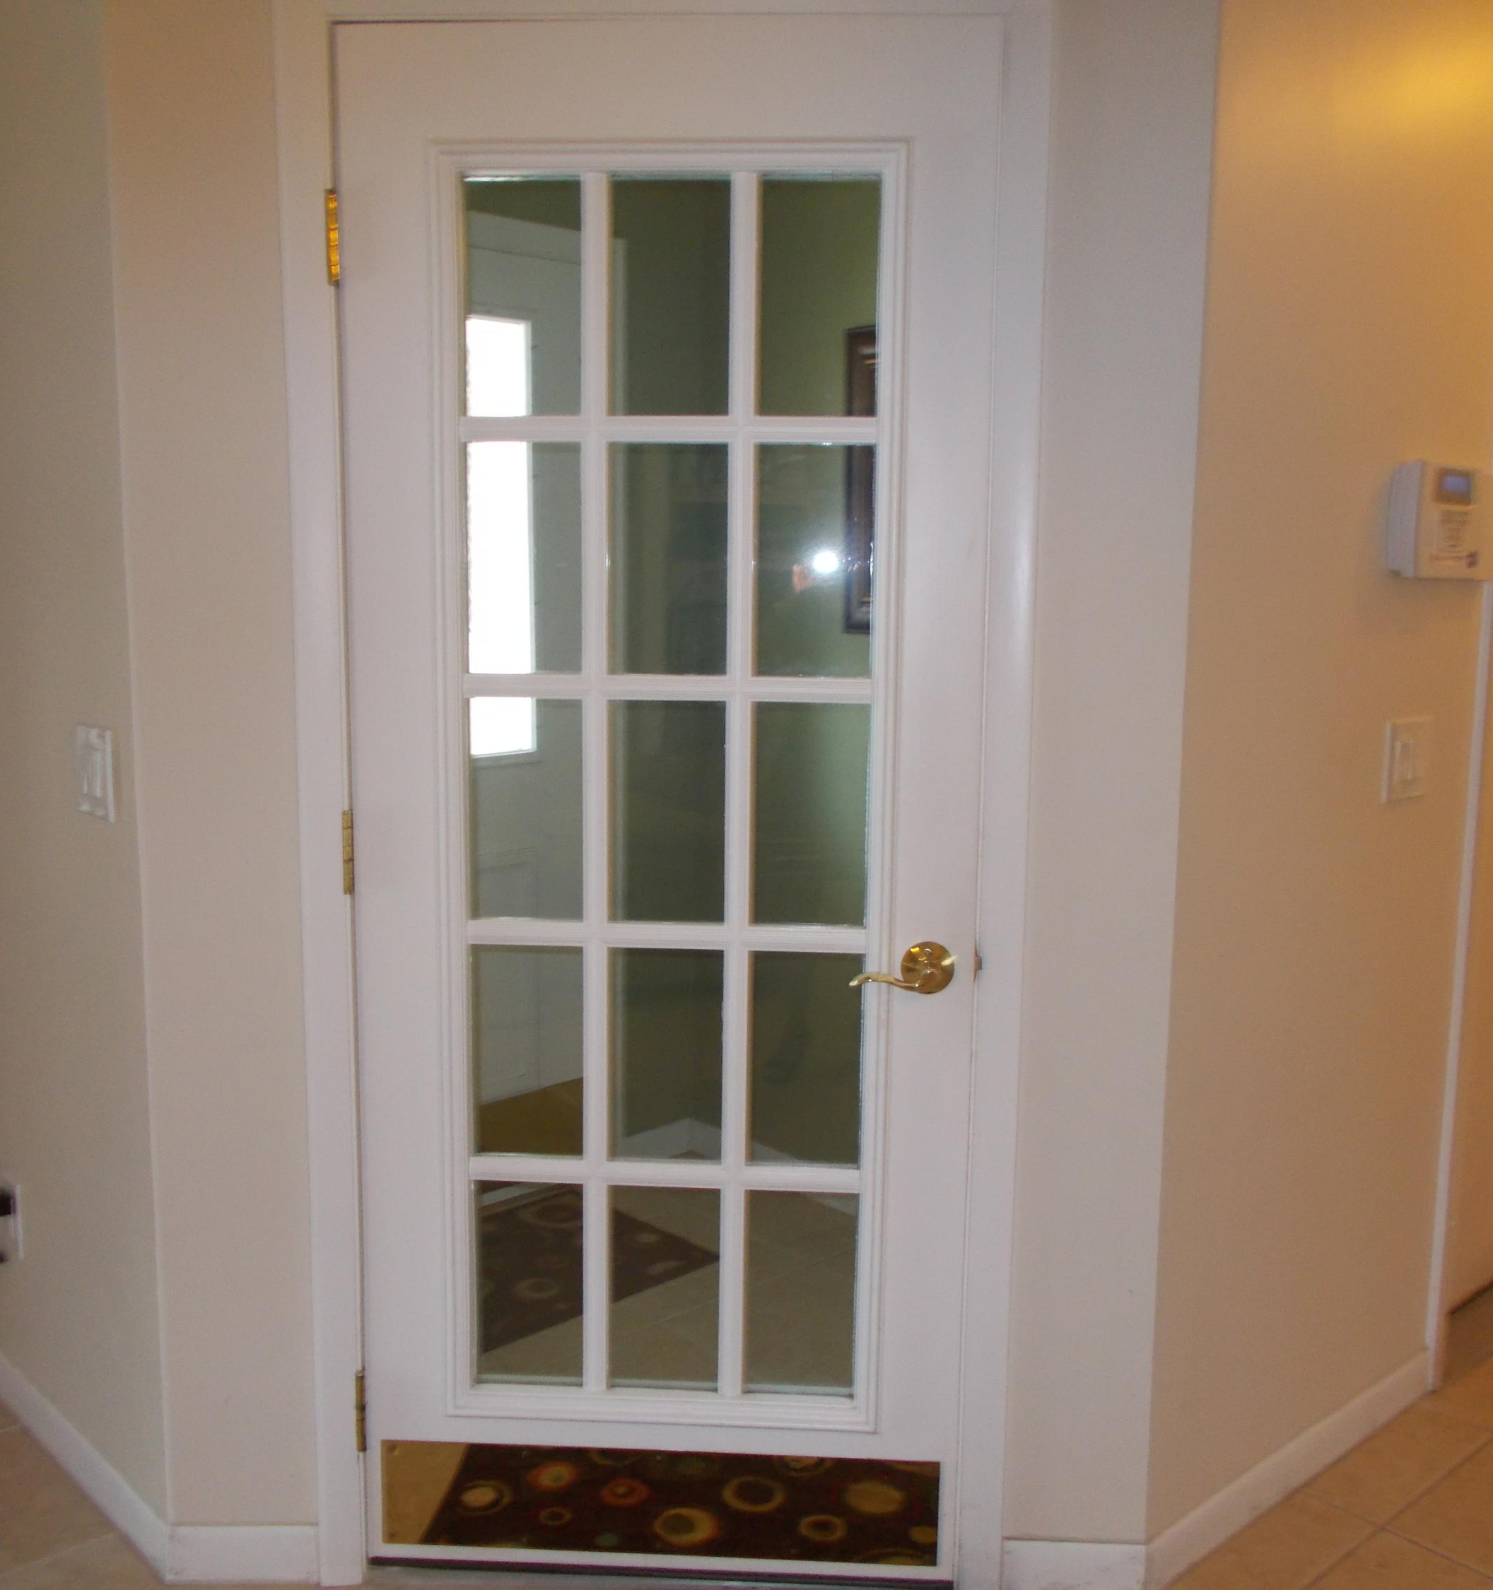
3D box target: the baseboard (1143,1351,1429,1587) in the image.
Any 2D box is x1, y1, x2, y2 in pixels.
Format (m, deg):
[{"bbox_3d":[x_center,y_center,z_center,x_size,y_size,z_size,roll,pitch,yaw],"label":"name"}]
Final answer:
[{"bbox_3d":[0.857,1.031,2.466,0.841,0.084,0.013,-6,10,-42],"label":"baseboard"}]

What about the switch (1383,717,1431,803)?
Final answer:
[{"bbox_3d":[1.017,-0.057,2.453,0.123,0.124,0.014,-6,10,-42],"label":"switch"}]

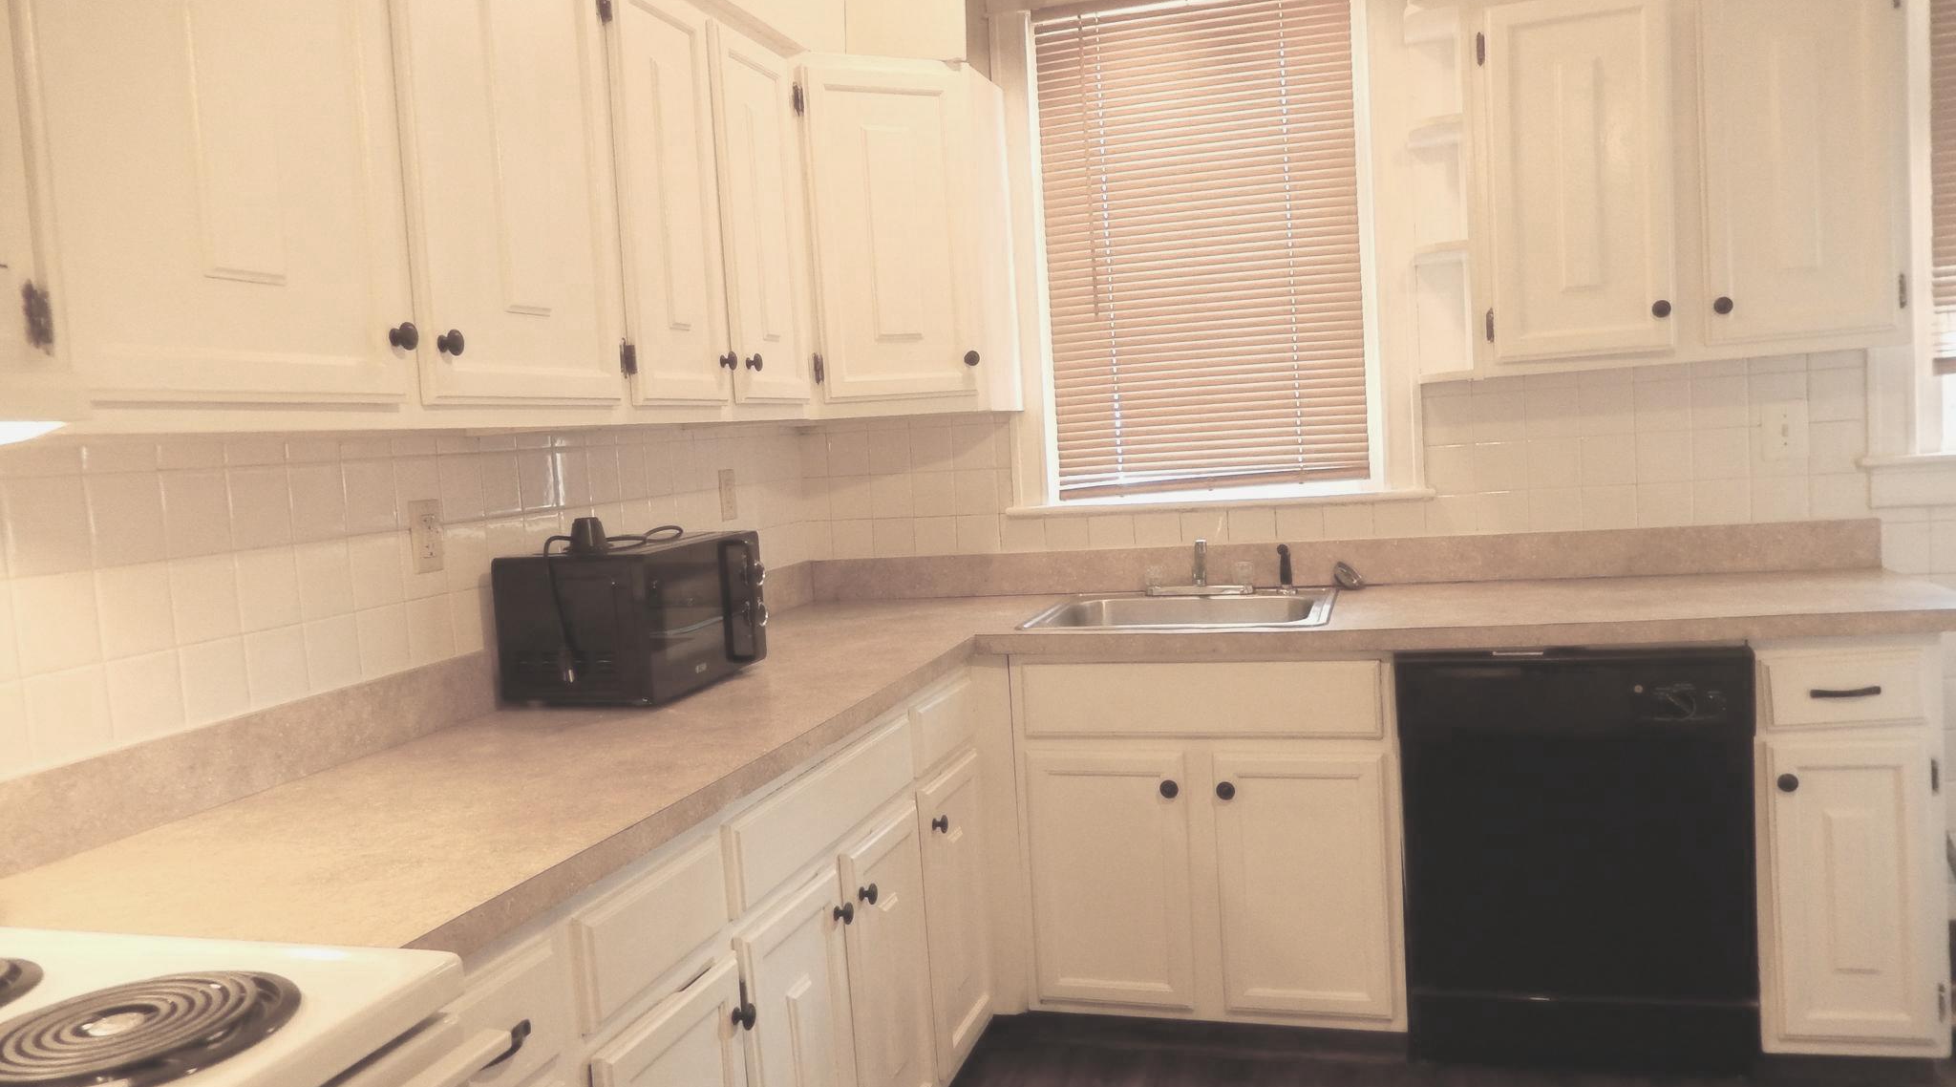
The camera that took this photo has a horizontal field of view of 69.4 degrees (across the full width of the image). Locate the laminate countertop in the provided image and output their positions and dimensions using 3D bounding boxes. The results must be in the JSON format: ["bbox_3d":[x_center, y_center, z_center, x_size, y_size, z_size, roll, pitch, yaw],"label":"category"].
[{"bbox_3d":[0.415,0.230,2.146,2.440,0.045,2.420,-2,4,16],"label":"laminate countertop"}]

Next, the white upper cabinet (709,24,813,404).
[{"bbox_3d":[-0.564,-0.585,2.660,0.340,0.690,0.340,-2,4,16],"label":"white upper cabinet"}]

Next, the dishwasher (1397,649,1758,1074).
[{"bbox_3d":[1.181,0.571,2.890,0.605,0.830,0.605,-2,4,16],"label":"dishwasher"}]

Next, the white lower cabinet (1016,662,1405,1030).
[{"bbox_3d":[0.525,0.557,3.078,0.755,0.765,0.615,-2,4,16],"label":"white lower cabinet"}]

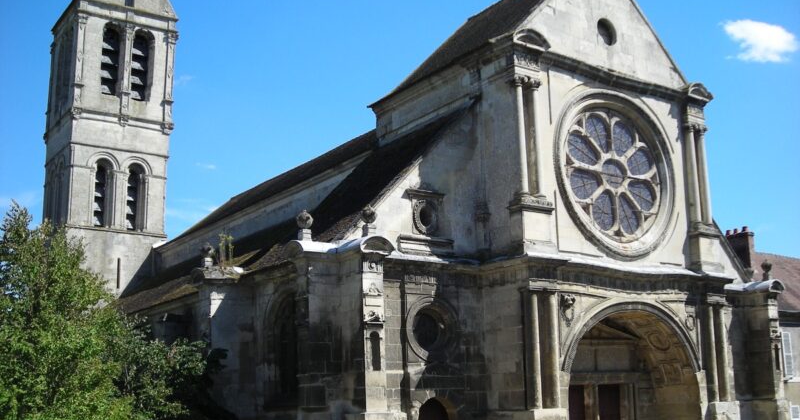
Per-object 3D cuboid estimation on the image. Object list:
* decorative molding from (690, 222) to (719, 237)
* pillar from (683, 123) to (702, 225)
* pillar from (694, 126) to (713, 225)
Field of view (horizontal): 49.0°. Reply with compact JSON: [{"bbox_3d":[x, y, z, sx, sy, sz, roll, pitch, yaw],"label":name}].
[{"bbox_3d":[10.196,0.712,29.613,1.188,0.422,0.528,7,-15,-34],"label":"decorative molding"},{"bbox_3d":[9.983,-1.265,29.904,0.343,3.520,0.343,7,-15,-34],"label":"pillar"},{"bbox_3d":[10.479,-1.226,30.253,0.343,3.476,0.343,7,-15,-34],"label":"pillar"}]

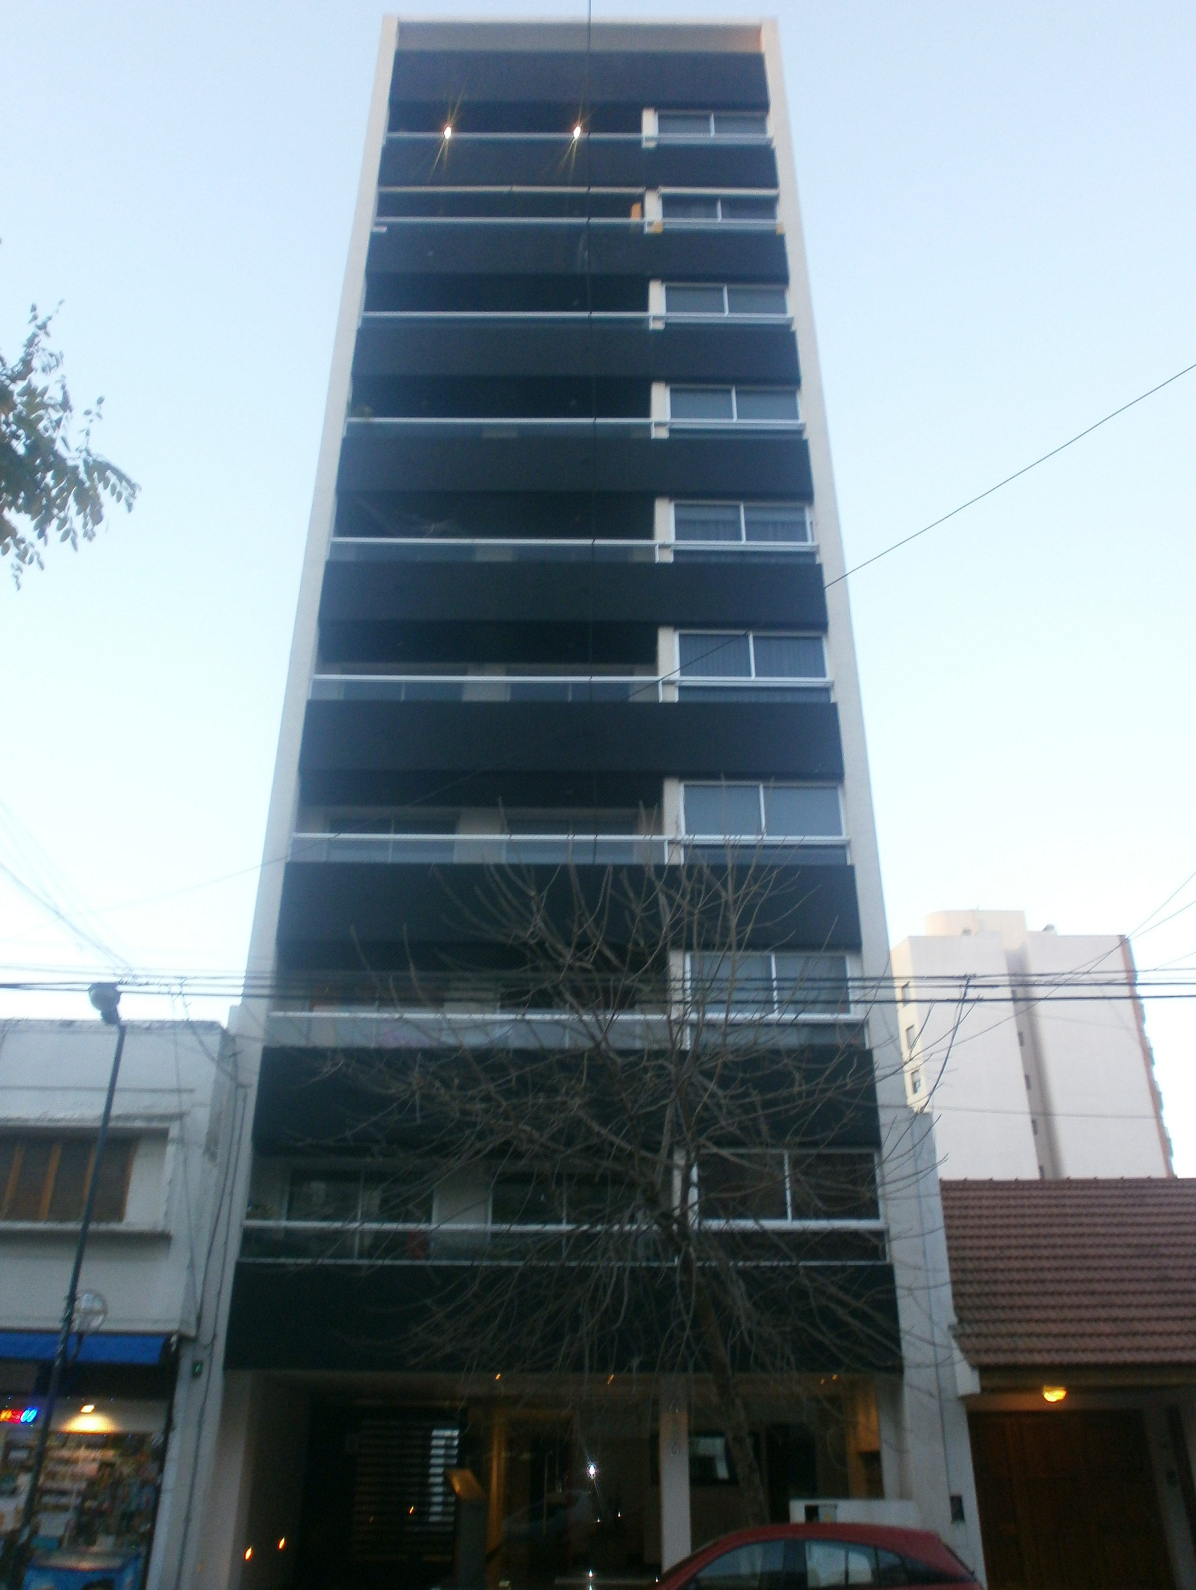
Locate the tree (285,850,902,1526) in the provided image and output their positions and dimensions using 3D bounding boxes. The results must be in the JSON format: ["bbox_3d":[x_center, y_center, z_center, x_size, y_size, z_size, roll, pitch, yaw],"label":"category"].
[{"bbox_3d":[0.010,4.347,12.423,6.500,7.400,5.600,0,-28,-1],"label":"tree"}]

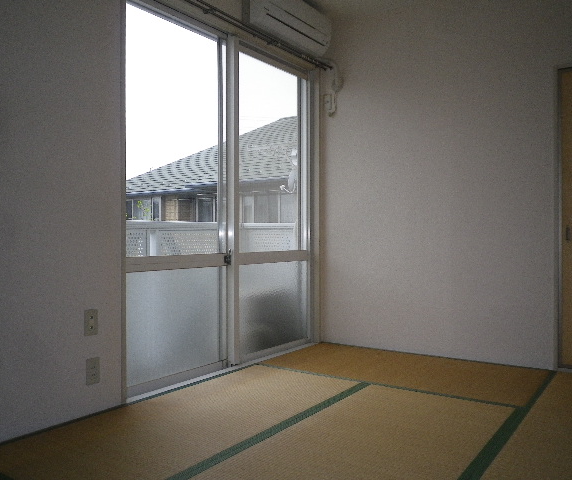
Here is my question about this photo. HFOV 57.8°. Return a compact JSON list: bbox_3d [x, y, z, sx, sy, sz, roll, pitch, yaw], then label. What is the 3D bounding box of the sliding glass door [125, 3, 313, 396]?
[{"bbox_3d":[-0.316,-0.233,3.378,0.100,2.090,1.780,0,0,36],"label":"sliding glass door"}]

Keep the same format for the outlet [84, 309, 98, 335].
[{"bbox_3d":[-0.917,0.392,2.448,0.010,0.120,0.071,0,0,36],"label":"outlet"}]

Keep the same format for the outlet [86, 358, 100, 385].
[{"bbox_3d":[-0.911,0.624,2.455,0.010,0.120,0.071,0,0,36],"label":"outlet"}]

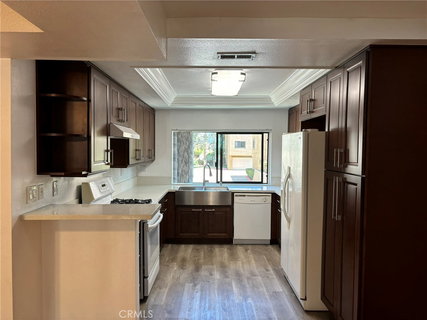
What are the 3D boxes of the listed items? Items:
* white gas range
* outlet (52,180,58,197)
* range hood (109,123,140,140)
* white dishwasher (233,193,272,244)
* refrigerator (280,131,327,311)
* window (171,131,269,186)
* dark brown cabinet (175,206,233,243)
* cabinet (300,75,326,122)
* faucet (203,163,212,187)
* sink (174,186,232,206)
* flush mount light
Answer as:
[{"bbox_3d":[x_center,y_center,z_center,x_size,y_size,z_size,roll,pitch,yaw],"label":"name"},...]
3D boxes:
[{"bbox_3d":[-0.991,0.852,3.662,0.705,1.220,0.760,0,2,0],"label":"white gas range"},{"bbox_3d":[-1.397,0.251,2.827,0.015,0.120,0.077,0,2,0],"label":"outlet"},{"bbox_3d":[-1.158,-0.317,3.623,0.500,0.147,0.760,0,2,0],"label":"range hood"},{"bbox_3d":[0.648,0.975,5.550,0.605,0.868,0.600,0,2,0],"label":"white dishwasher"},{"bbox_3d":[1.219,0.591,3.546,0.800,1.770,0.870,0,2,0],"label":"refrigerator"},{"bbox_3d":[0.142,-0.046,5.923,1.780,0.980,0.100,0,2,0],"label":"window"},{"bbox_3d":[-0.158,1.072,5.567,0.945,0.665,0.620,0,2,0],"label":"dark brown cabinet"},{"bbox_3d":[1.380,-0.637,3.507,0.610,0.360,0.890,0,2,0],"label":"cabinet"},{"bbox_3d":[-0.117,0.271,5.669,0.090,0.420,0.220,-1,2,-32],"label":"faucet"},{"bbox_3d":[-0.159,0.618,5.447,0.912,0.240,0.510,0,2,0],"label":"sink"},{"bbox_3d":[0.172,-0.954,4.058,0.380,0.125,0.970,0,2,0],"label":"flush mount light"}]

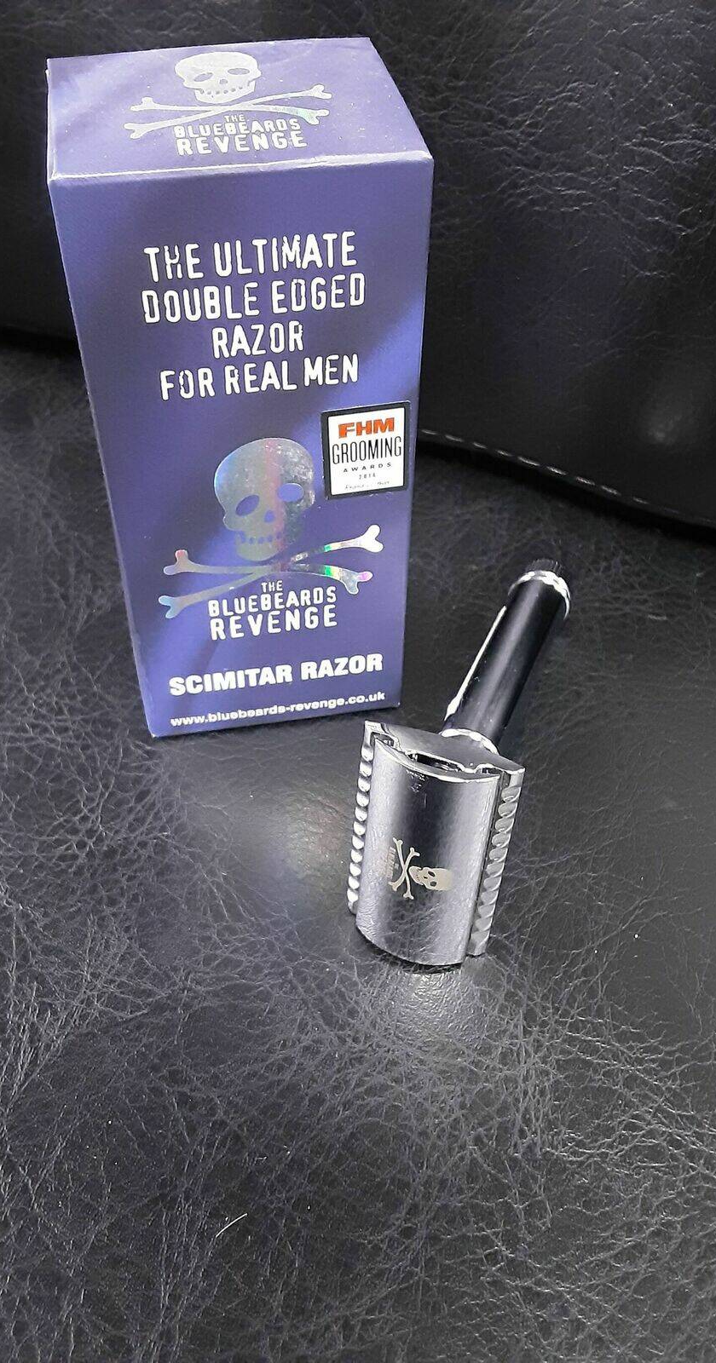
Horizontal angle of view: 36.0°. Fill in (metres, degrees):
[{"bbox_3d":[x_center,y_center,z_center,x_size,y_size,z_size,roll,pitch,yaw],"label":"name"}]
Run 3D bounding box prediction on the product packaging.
[{"bbox_3d":[-0.020,-0.046,0.200,0.051,0.112,0.045,-7,48,-8],"label":"product packaging"}]

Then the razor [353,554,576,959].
[{"bbox_3d":[0.026,0.004,0.213,0.025,0.044,0.096,16,39,13],"label":"razor"}]

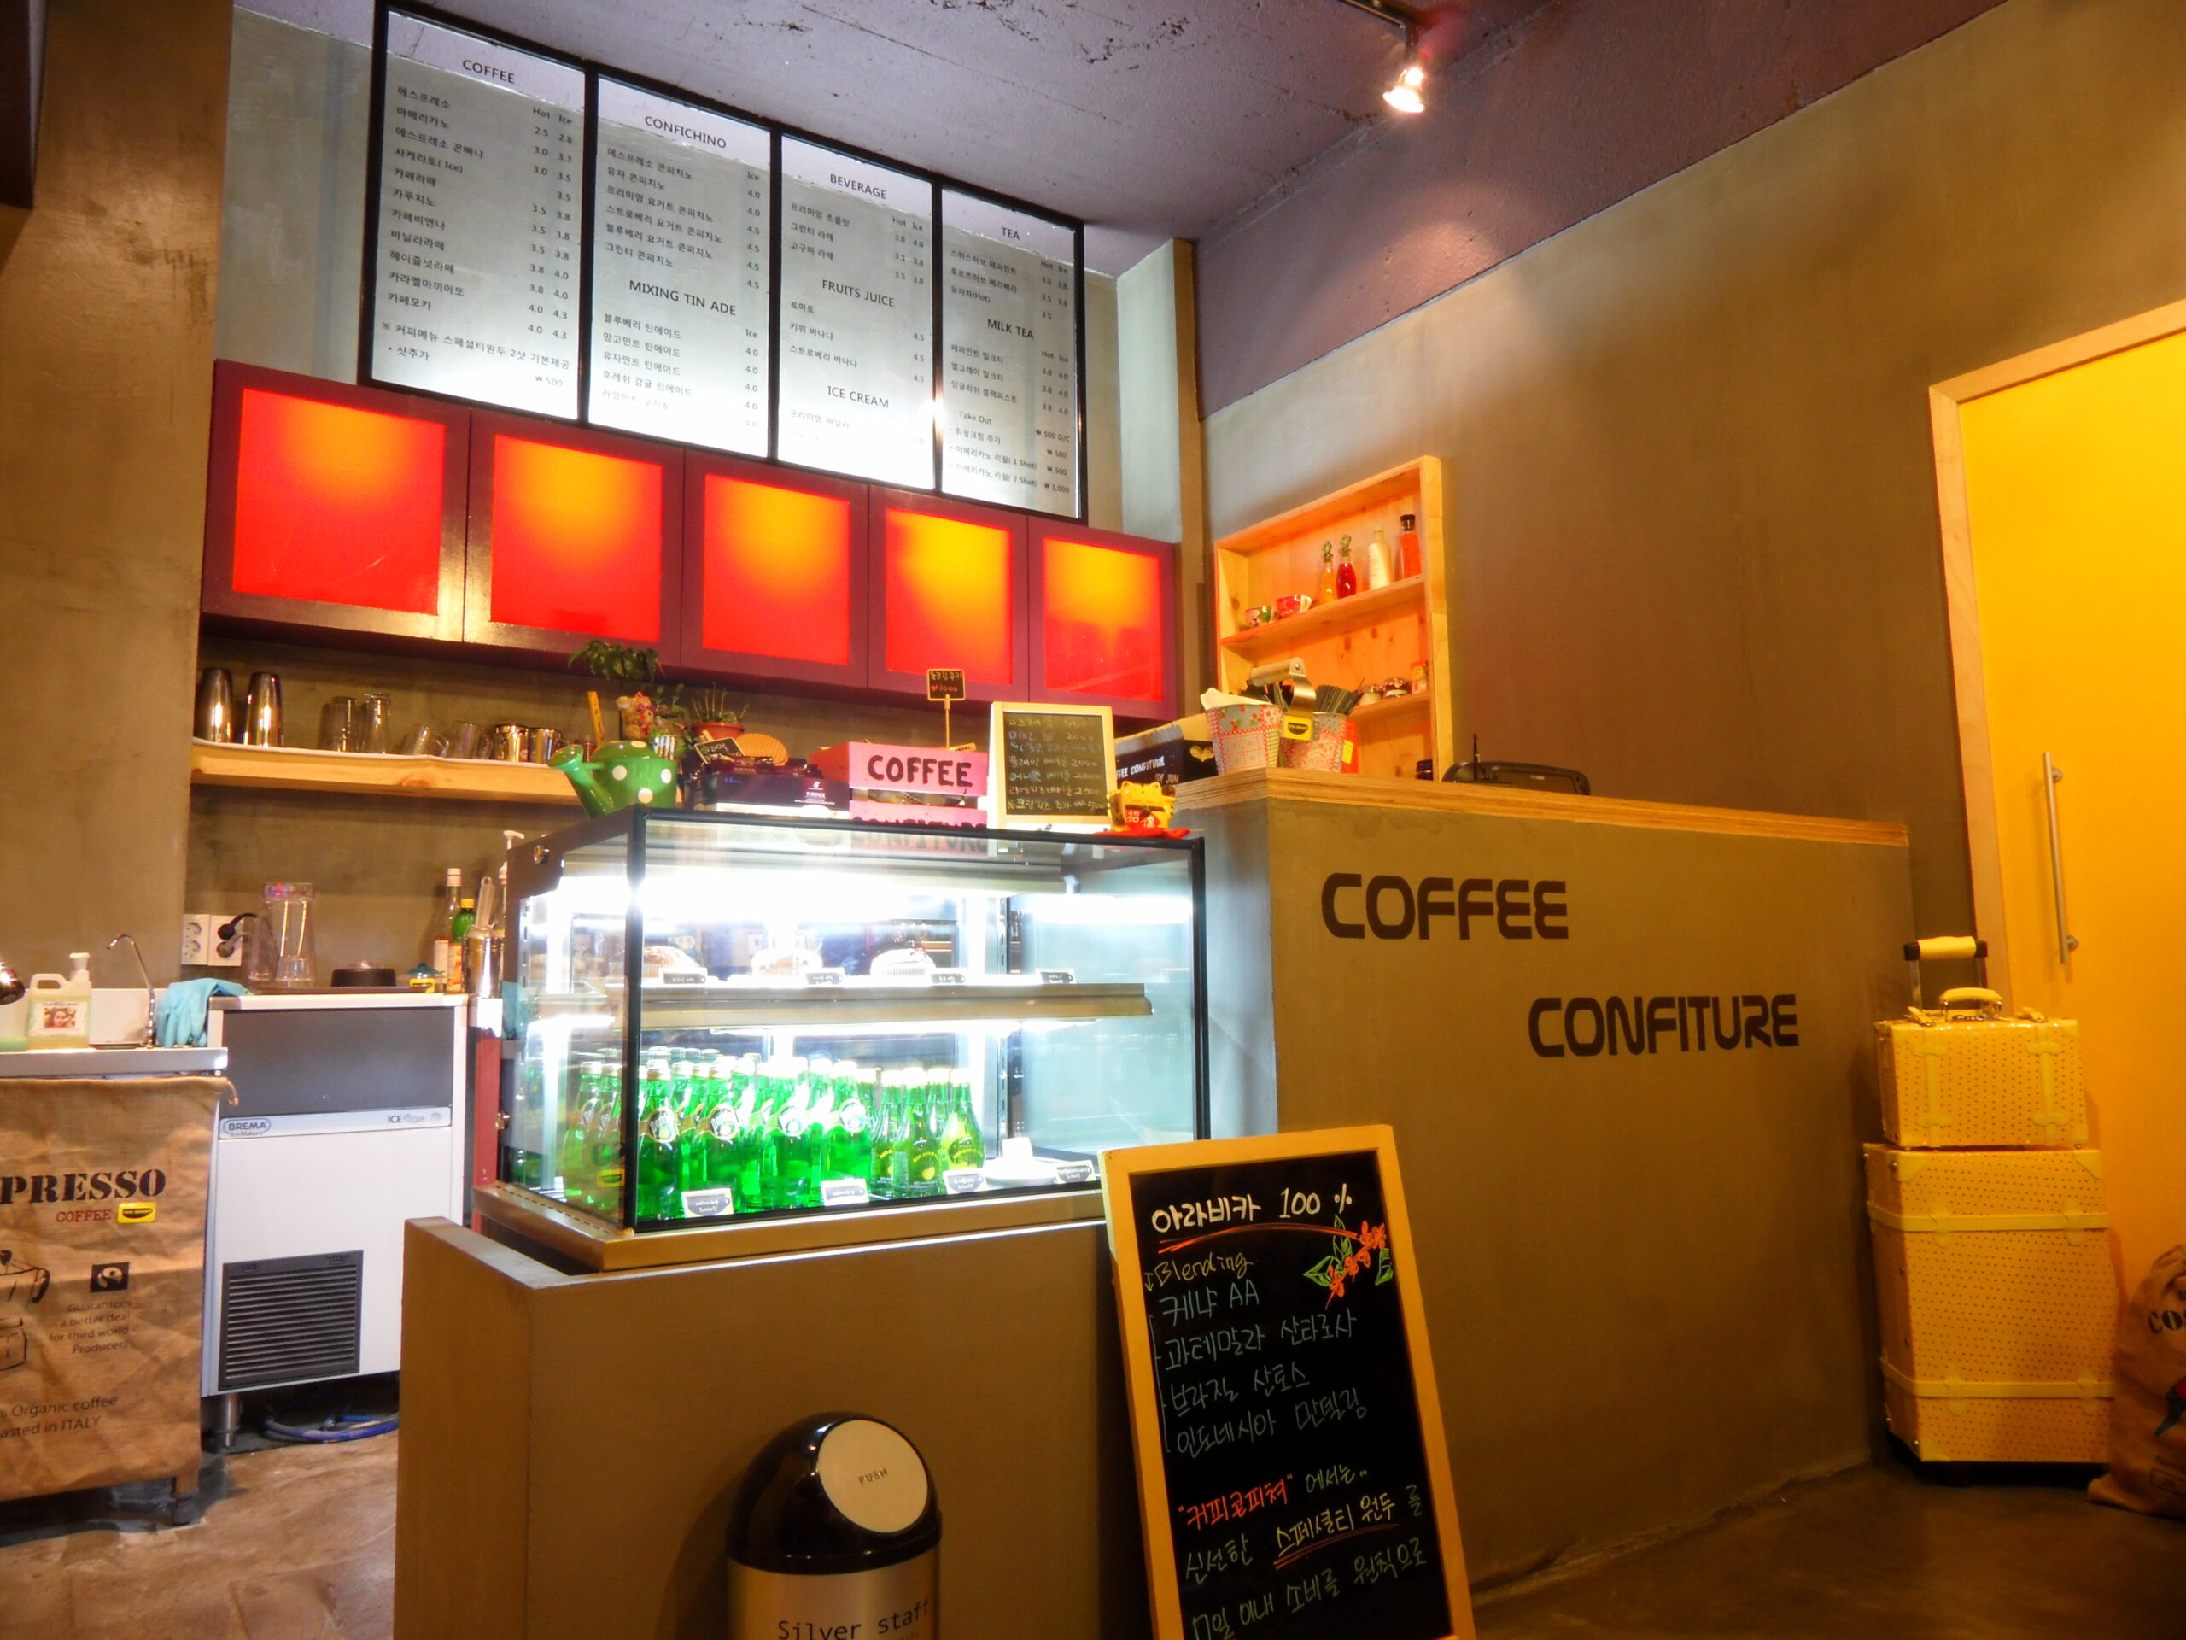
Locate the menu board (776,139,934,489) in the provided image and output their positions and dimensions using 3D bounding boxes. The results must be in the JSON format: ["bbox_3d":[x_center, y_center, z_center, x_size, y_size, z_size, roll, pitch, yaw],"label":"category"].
[{"bbox_3d":[-0.704,-1.498,4.519,0.501,0.999,0.040,4,-8,-35],"label":"menu board"}]

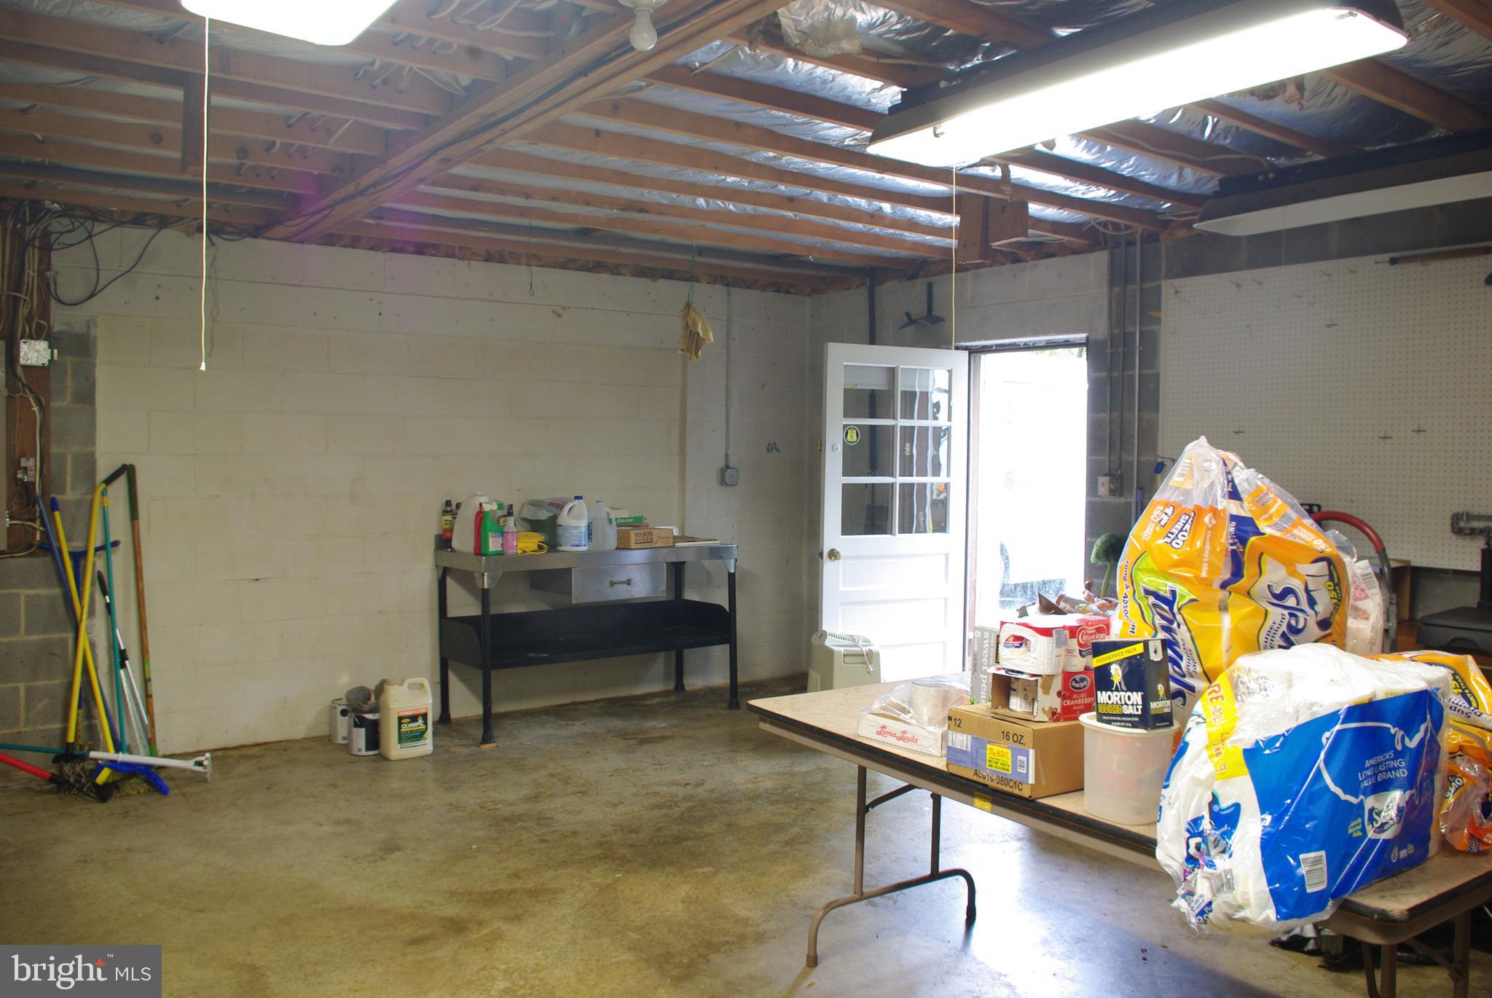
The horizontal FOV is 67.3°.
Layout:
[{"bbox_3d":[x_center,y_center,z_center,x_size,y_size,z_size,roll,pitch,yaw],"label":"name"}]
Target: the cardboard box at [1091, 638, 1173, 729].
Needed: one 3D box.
[{"bbox_3d":[0.852,0.405,2.470,0.083,0.184,0.131,1,-4,-36],"label":"cardboard box"}]

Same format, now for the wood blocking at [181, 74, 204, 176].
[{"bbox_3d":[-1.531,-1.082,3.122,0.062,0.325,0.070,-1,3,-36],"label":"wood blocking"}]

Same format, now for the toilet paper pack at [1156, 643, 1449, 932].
[{"bbox_3d":[1.044,0.525,2.124,0.524,0.363,0.277,-1,4,-33],"label":"toilet paper pack"}]

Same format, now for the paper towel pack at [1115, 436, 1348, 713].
[{"bbox_3d":[1.132,0.259,2.632,0.356,0.782,0.366,0,3,-22],"label":"paper towel pack"}]

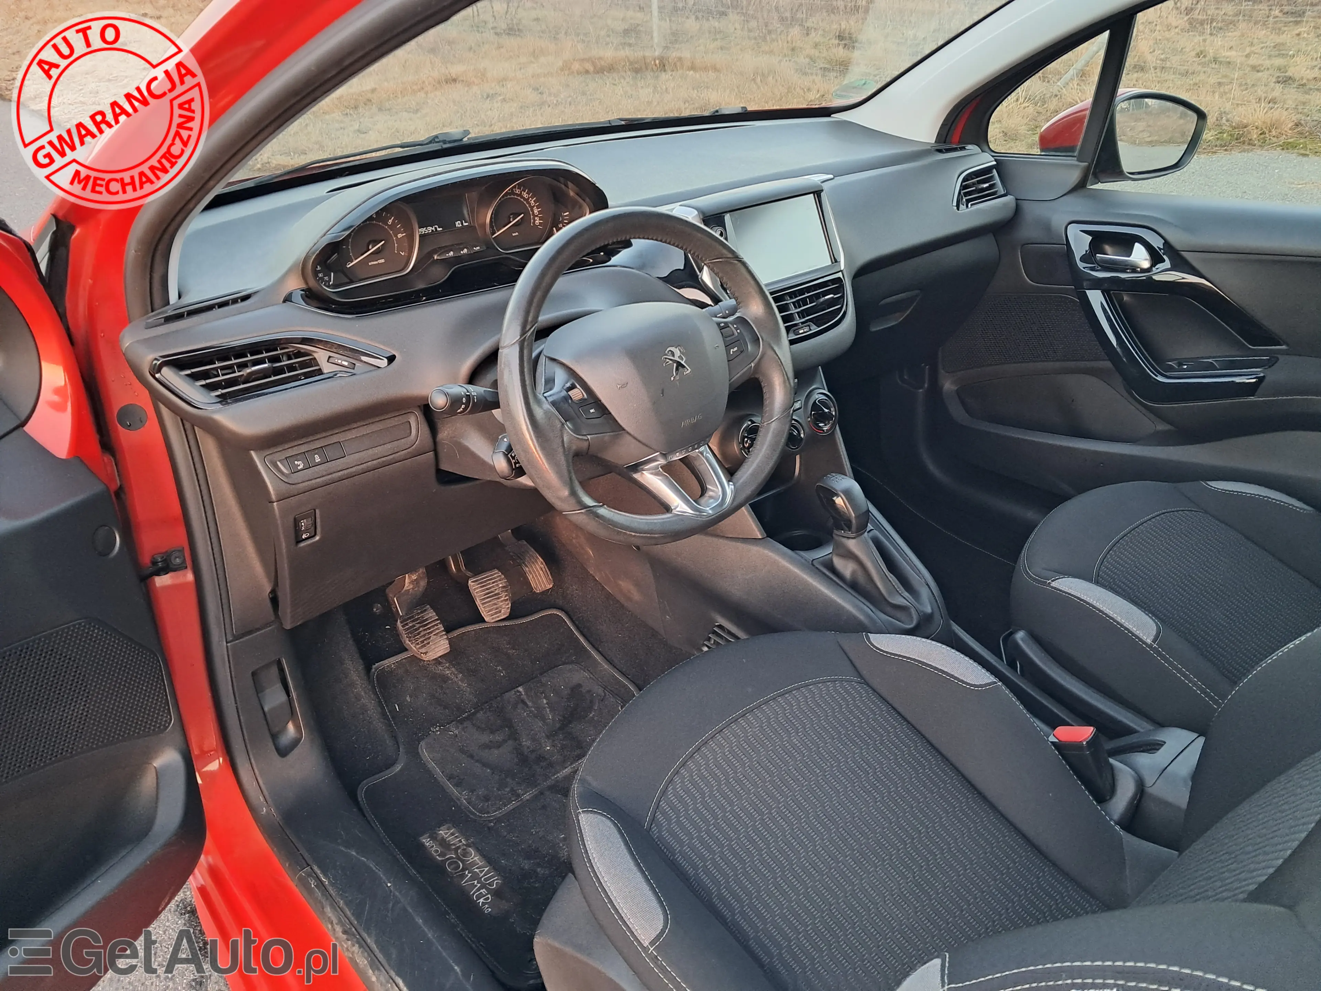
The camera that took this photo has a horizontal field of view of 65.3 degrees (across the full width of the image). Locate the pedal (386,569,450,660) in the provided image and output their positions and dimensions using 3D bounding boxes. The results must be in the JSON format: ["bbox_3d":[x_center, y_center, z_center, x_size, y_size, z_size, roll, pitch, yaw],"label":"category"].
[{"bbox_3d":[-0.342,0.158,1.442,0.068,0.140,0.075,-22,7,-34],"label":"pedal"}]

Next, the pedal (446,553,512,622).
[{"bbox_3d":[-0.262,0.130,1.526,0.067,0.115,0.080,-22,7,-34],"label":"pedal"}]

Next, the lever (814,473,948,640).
[{"bbox_3d":[0.280,0.076,1.361,0.110,0.185,0.155,-22,32,-34],"label":"lever"}]

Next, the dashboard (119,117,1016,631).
[{"bbox_3d":[0.011,-0.282,1.473,1.460,0.500,0.540,-23,30,-34],"label":"dashboard"}]

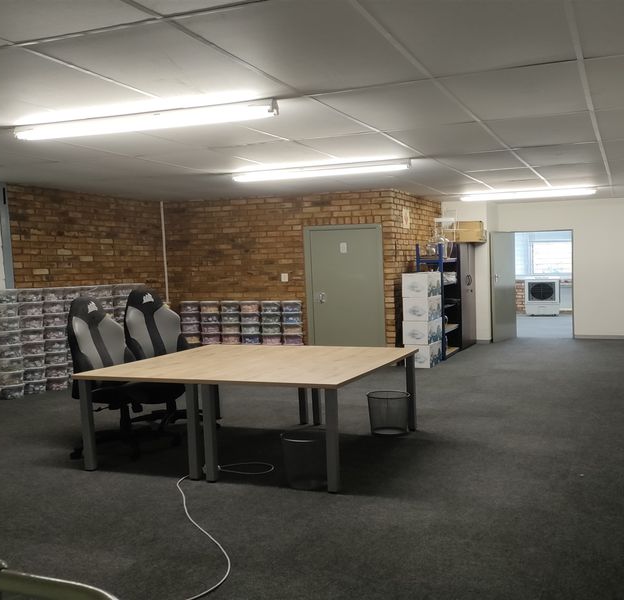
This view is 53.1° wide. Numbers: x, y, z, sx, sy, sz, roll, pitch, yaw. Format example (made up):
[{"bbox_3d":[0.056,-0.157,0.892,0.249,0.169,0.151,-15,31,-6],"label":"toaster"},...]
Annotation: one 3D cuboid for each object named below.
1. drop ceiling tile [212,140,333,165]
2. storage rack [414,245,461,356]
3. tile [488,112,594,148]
[{"bbox_3d":[-0.241,-1.326,5.716,0.739,0.030,1.320,0,4,25],"label":"drop ceiling tile"},{"bbox_3d":[1.782,-0.013,8.944,0.400,1.600,0.920,0,4,25],"label":"storage rack"},{"bbox_3d":[1.883,-1.354,5.021,0.750,0.030,1.320,0,4,25],"label":"tile"}]

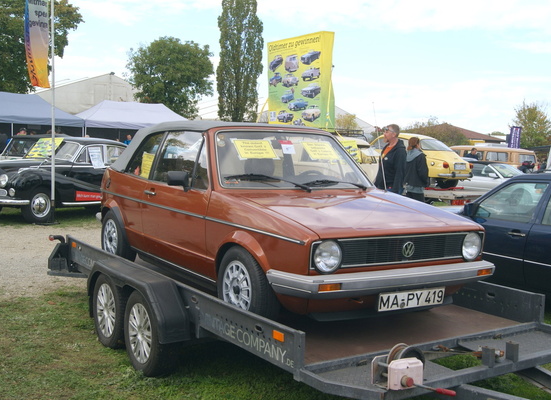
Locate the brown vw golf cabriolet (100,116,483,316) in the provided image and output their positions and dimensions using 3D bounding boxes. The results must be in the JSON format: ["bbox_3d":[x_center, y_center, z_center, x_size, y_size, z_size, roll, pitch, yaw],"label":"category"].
[{"bbox_3d":[-0.188,0.055,5.360,1.640,1.390,3.800,-1,5,-33],"label":"brown vw golf cabriolet"}]

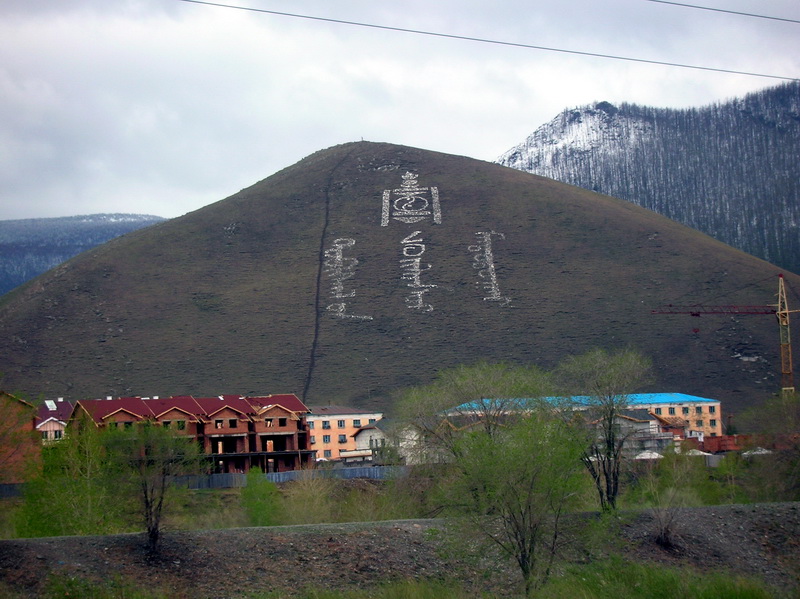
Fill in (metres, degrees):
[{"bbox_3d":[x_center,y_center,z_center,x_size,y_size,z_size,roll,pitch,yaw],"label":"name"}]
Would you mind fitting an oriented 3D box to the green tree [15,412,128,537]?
[{"bbox_3d":[-16.175,8.666,116.000,5.400,6.200,5.000,-3,-3,0],"label":"green tree"}]

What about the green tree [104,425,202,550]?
[{"bbox_3d":[-10.421,7.980,100.000,3.900,5.400,3.800,-3,-3,0],"label":"green tree"}]

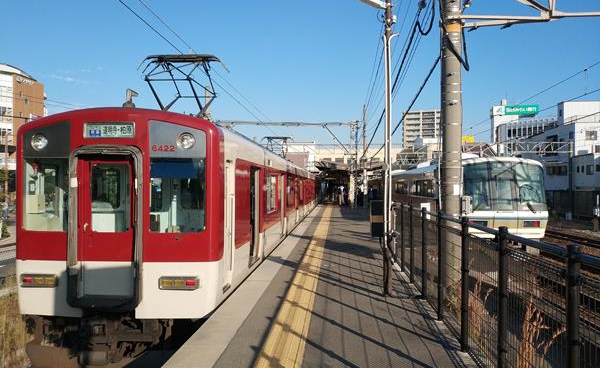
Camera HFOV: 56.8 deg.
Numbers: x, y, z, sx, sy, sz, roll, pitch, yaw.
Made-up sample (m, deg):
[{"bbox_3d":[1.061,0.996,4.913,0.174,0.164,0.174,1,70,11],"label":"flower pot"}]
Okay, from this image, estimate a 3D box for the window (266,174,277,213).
[{"bbox_3d":[-0.665,0.240,13.340,0.080,0.870,1.850,0,0,4],"label":"window"}]

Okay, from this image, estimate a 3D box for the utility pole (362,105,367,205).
[{"bbox_3d":[4.910,-2.160,42.000,0.270,7.850,0.270,0,0,4],"label":"utility pole"}]

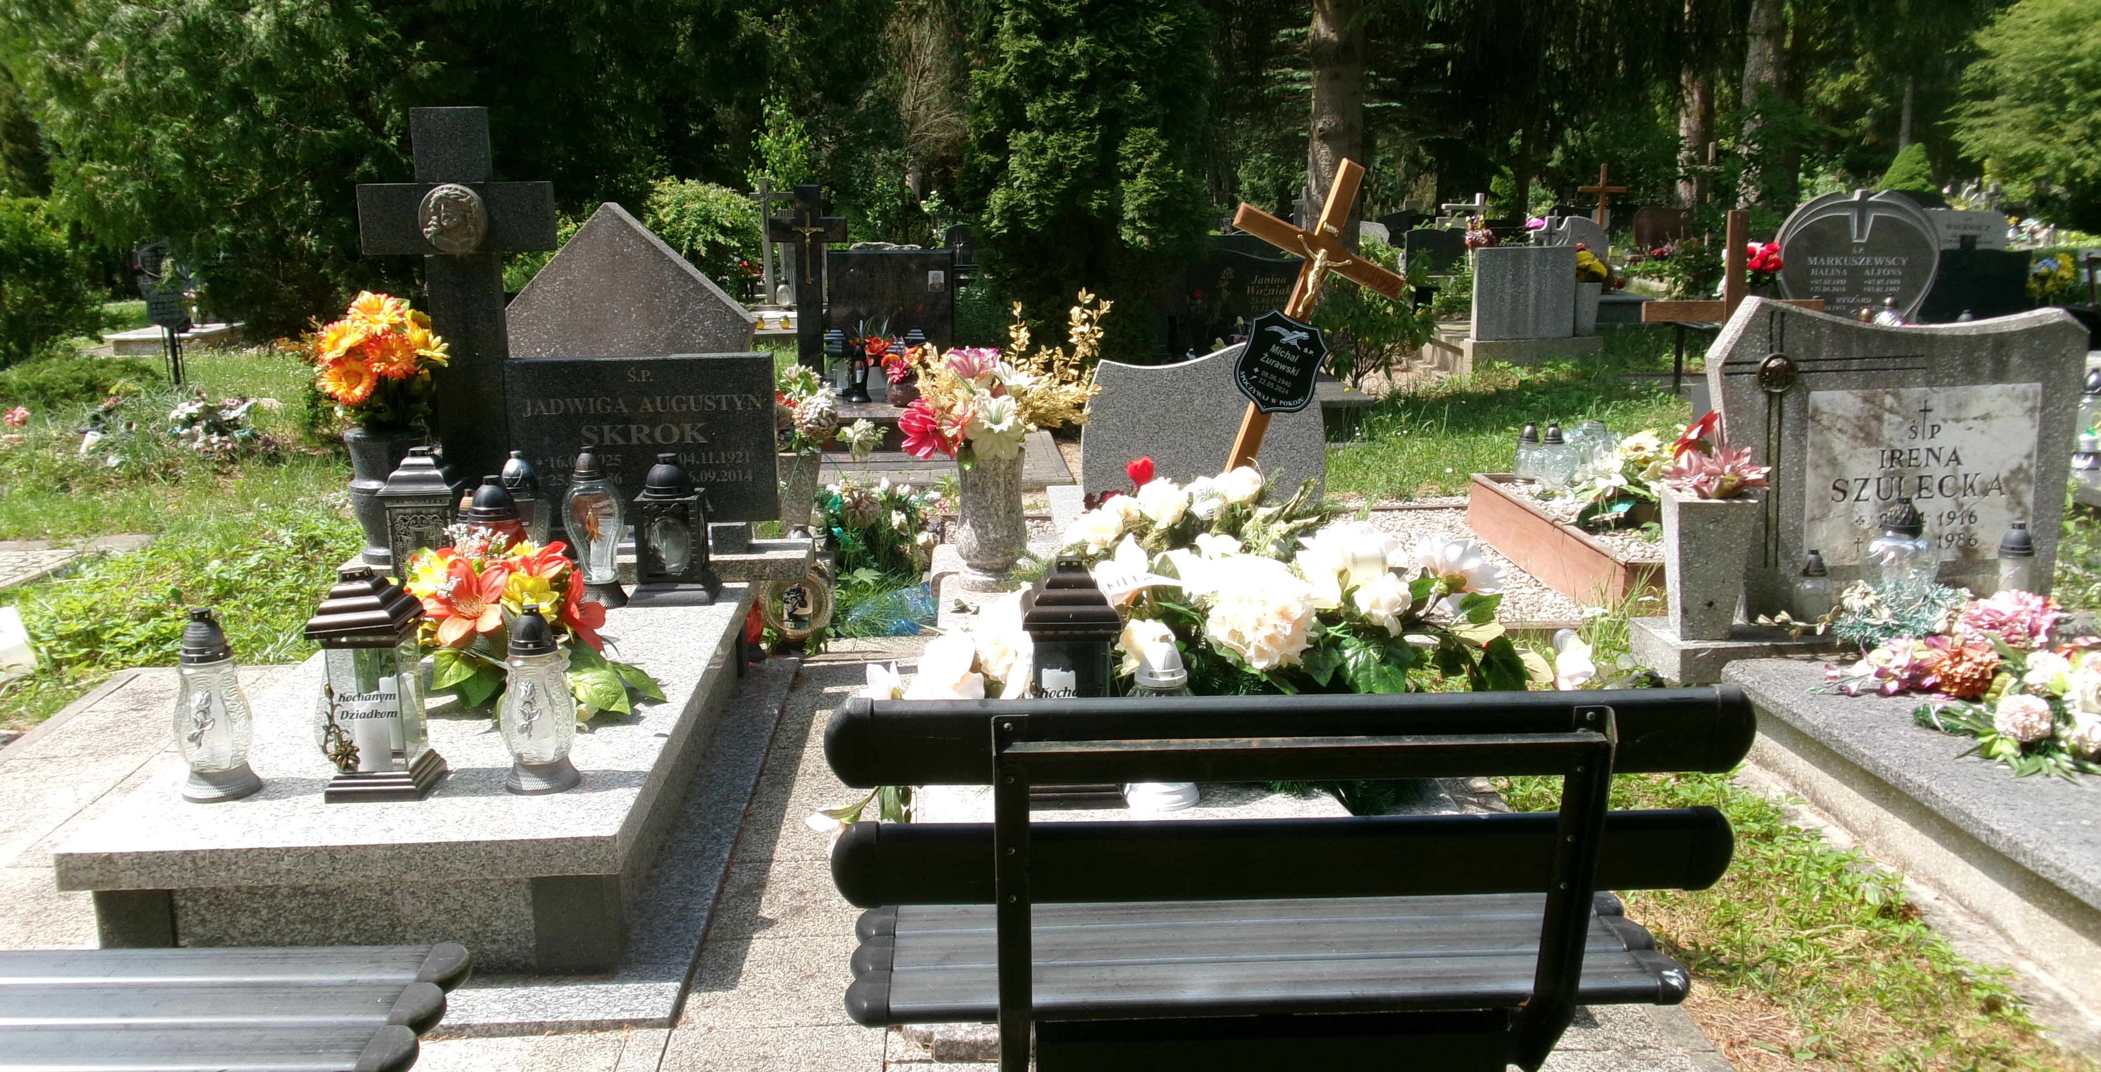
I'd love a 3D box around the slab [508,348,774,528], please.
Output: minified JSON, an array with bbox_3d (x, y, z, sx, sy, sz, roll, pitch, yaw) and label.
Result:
[{"bbox_3d":[-1.179,-0.281,4.966,0.758,0.486,0.065,-1,11,-3],"label":"slab"}]

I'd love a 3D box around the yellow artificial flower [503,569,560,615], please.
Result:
[{"bbox_3d":[-1.169,0.131,3.829,0.135,0.115,0.085,-2,-8,-8],"label":"yellow artificial flower"}]

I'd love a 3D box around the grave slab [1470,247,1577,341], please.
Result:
[{"bbox_3d":[3.503,-1.790,12.537,0.736,0.676,0.149,-1,12,-3],"label":"grave slab"}]

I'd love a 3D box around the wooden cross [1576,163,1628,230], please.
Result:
[{"bbox_3d":[6.565,-3.623,20.216,0.600,1.524,0.090,-1,12,-3],"label":"wooden cross"}]

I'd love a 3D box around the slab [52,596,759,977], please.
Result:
[{"bbox_3d":[-1.299,0.476,3.984,0.980,0.274,2.015,-1,11,-3],"label":"slab"}]

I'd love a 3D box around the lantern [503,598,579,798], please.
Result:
[{"bbox_3d":[-0.954,0.301,3.155,0.132,0.345,0.128,-1,12,-3],"label":"lantern"}]

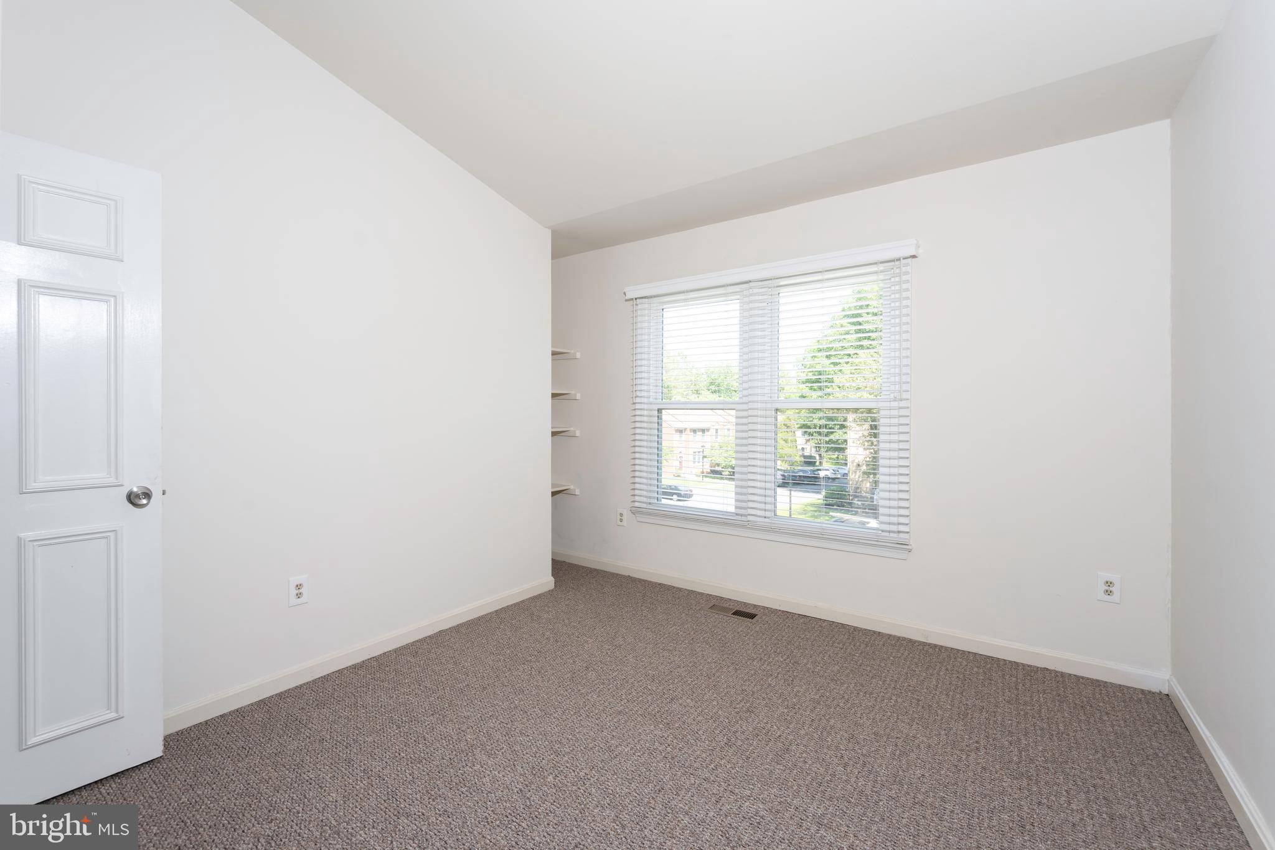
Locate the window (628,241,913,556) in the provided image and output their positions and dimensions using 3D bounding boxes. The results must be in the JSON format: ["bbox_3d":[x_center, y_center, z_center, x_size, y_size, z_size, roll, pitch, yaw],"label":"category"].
[{"bbox_3d":[0.694,-0.163,3.288,1.804,1.590,0.080,1,1,35],"label":"window"}]

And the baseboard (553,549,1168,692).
[{"bbox_3d":[0.761,1.074,3.303,3.652,0.086,0.015,1,2,35],"label":"baseboard"}]

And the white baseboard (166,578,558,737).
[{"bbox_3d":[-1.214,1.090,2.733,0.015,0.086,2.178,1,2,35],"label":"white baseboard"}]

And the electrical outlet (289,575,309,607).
[{"bbox_3d":[-1.491,0.731,2.338,0.010,0.124,0.079,1,1,35],"label":"electrical outlet"}]

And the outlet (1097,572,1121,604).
[{"bbox_3d":[2.101,0.727,2.367,0.079,0.124,0.010,1,1,35],"label":"outlet"}]

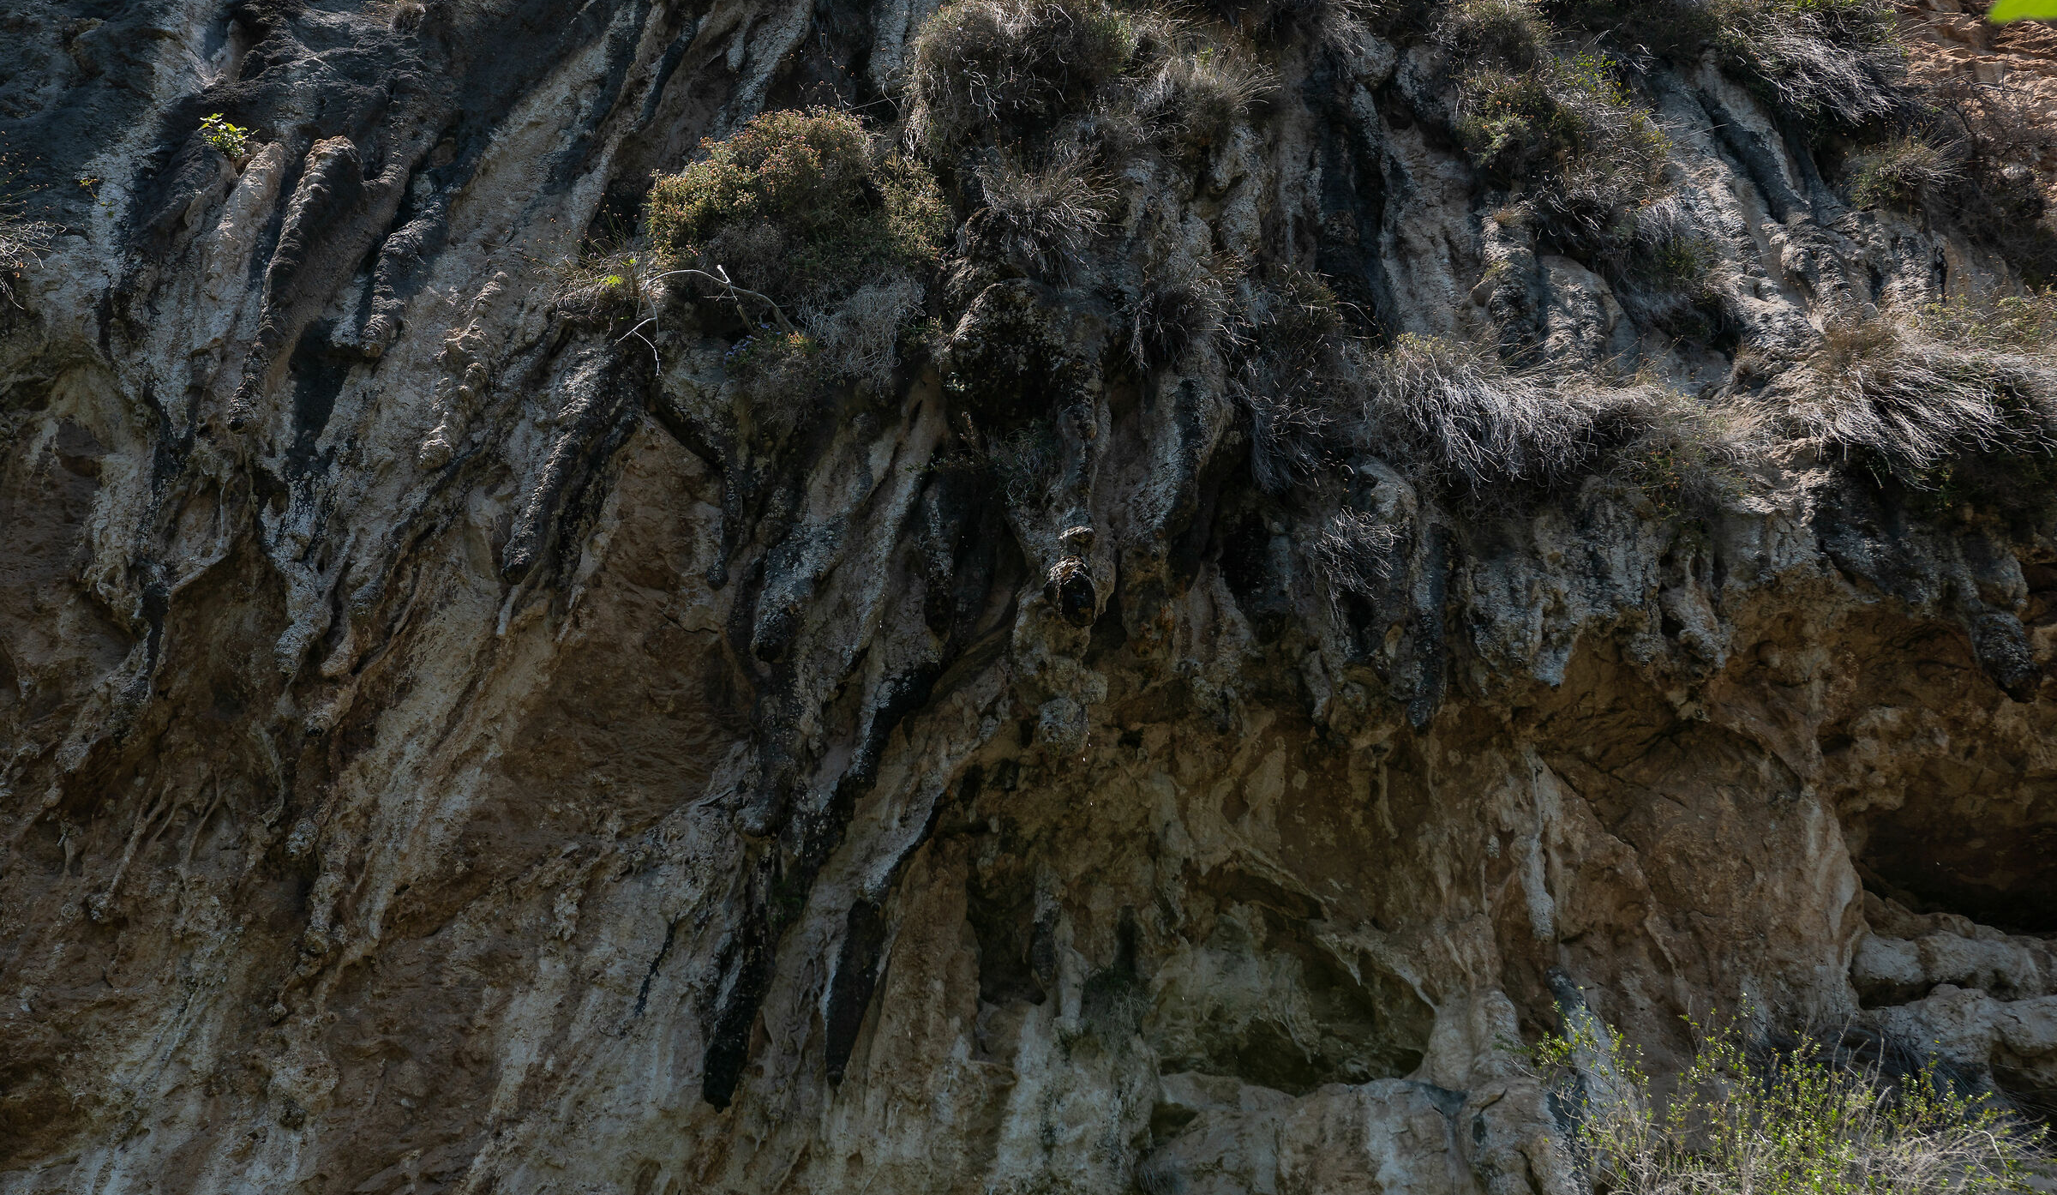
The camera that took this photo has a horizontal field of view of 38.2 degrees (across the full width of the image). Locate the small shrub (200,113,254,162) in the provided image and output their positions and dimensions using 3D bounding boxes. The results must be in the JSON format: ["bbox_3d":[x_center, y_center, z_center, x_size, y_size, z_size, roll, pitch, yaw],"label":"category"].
[{"bbox_3d":[-3.456,-1.981,12.800,0.235,0.197,0.190,0,-18,0],"label":"small shrub"}]

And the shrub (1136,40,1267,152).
[{"bbox_3d":[0.745,-2.151,12.800,0.578,0.454,0.450,0,-18,0],"label":"shrub"}]

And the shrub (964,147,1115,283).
[{"bbox_3d":[0.047,-1.597,12.400,0.592,0.523,0.480,0,-18,0],"label":"shrub"}]

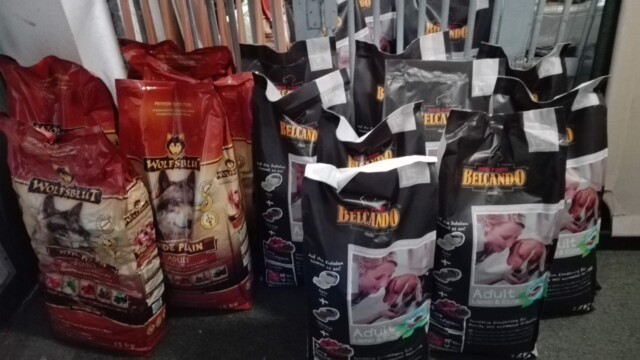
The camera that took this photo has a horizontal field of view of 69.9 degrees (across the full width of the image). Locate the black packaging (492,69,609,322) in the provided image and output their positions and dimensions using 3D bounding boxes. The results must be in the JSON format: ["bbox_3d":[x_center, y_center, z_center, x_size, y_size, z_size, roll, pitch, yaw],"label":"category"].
[{"bbox_3d":[0.727,0.076,1.527,0.362,0.831,0.161,-4,25,-1],"label":"black packaging"}]

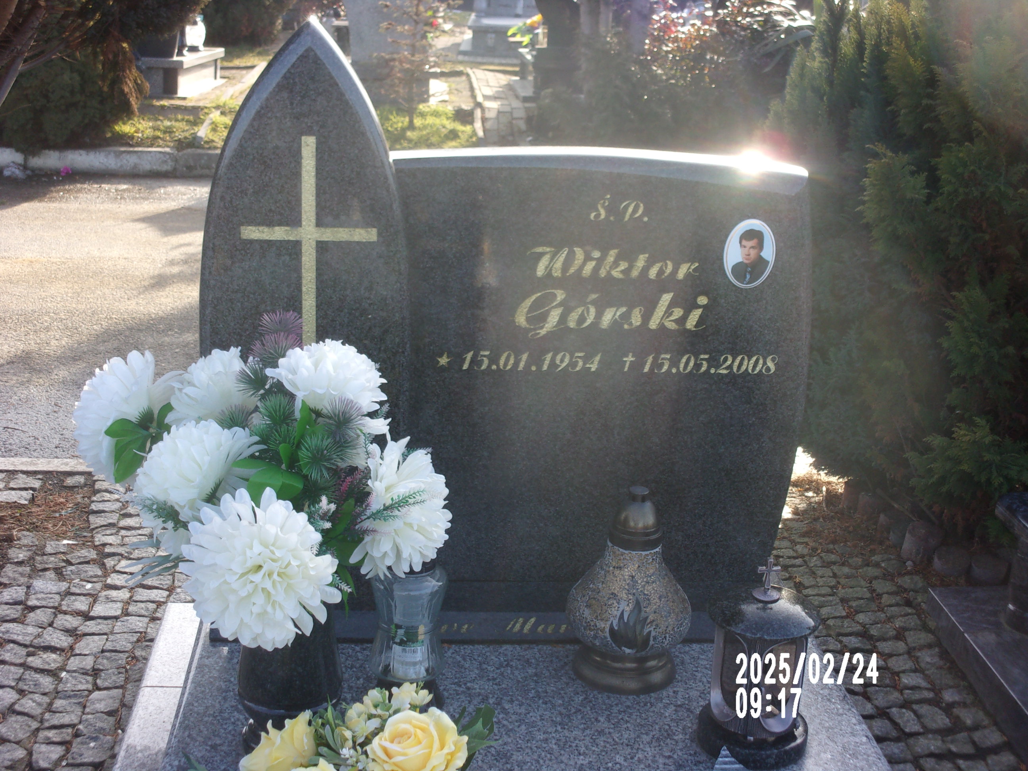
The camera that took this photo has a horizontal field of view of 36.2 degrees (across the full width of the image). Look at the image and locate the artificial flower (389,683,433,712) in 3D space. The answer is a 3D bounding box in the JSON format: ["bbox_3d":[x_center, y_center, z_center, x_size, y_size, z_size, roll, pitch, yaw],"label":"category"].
[{"bbox_3d":[-0.137,0.414,2.090,0.056,0.038,0.047,1,17,-5],"label":"artificial flower"}]

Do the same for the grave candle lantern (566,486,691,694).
[{"bbox_3d":[0.192,0.323,2.591,0.206,0.326,0.206,3,17,2],"label":"grave candle lantern"}]

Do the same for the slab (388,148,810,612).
[{"bbox_3d":[0.145,-0.023,2.796,0.745,0.782,0.105,1,17,-5],"label":"slab"}]

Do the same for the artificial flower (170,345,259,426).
[{"bbox_3d":[-0.443,0.004,2.310,0.155,0.122,0.155,-15,-3,0],"label":"artificial flower"}]

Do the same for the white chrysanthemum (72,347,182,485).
[{"bbox_3d":[-0.556,0.044,2.250,0.115,0.178,0.163,5,16,25],"label":"white chrysanthemum"}]

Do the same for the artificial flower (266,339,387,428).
[{"bbox_3d":[-0.265,-0.004,2.220,0.180,0.120,0.175,11,6,-8],"label":"artificial flower"}]

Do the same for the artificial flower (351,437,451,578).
[{"bbox_3d":[-0.157,0.170,2.190,0.113,0.186,0.165,8,17,31],"label":"artificial flower"}]

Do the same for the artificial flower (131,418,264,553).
[{"bbox_3d":[-0.439,0.137,2.160,0.118,0.185,0.175,28,11,-15],"label":"artificial flower"}]

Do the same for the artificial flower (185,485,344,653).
[{"bbox_3d":[-0.330,0.240,2.060,0.208,0.208,0.120,0,-6,-8],"label":"artificial flower"}]

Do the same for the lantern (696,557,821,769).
[{"bbox_3d":[0.373,0.402,2.383,0.168,0.307,0.168,1,17,-5],"label":"lantern"}]

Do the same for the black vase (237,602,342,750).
[{"bbox_3d":[-0.329,0.405,2.307,0.156,0.294,0.156,1,17,-5],"label":"black vase"}]

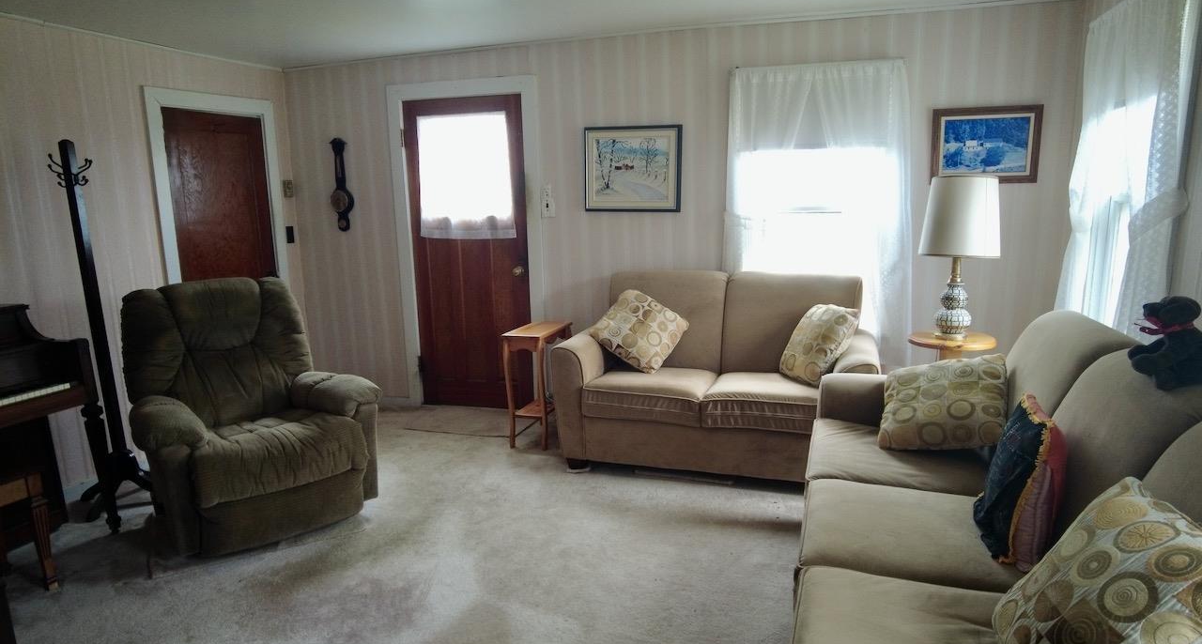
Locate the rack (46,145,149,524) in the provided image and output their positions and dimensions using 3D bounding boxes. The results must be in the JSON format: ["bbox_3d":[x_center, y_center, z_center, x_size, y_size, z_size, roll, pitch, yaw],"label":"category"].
[{"bbox_3d":[-2.260,0.056,3.136,0.402,1.686,0.402,-8,13,-33],"label":"rack"}]

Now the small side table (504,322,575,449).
[{"bbox_3d":[-0.366,0.368,4.049,0.238,0.664,0.402,2,11,16],"label":"small side table"}]

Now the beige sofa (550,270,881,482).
[{"bbox_3d":[0.609,0.258,3.669,1.540,0.993,0.803,2,11,16],"label":"beige sofa"}]

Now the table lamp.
[{"bbox_3d":[1.735,-0.297,3.374,0.353,0.807,0.353,3,12,19],"label":"table lamp"}]

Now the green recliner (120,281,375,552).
[{"bbox_3d":[-1.644,0.350,3.277,0.883,1.037,0.905,-10,14,-38],"label":"green recliner"}]

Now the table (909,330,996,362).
[{"bbox_3d":[1.753,0.429,3.521,0.402,0.676,0.402,3,12,19],"label":"table"}]

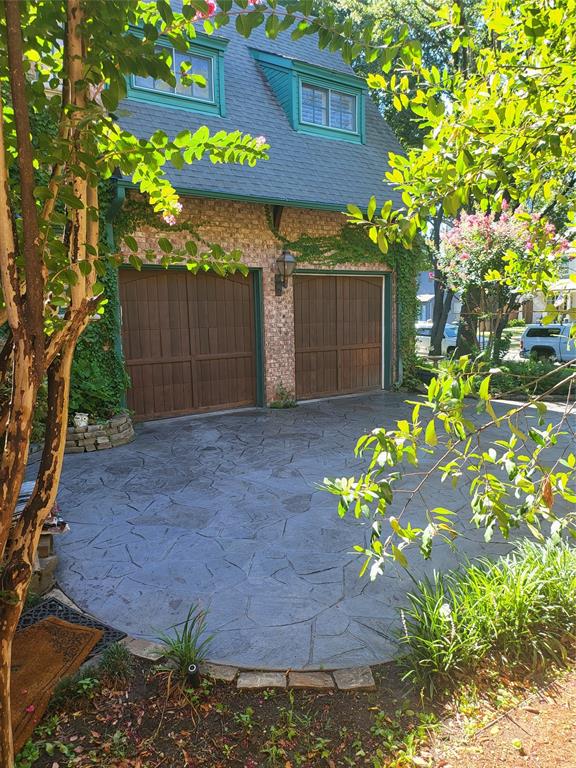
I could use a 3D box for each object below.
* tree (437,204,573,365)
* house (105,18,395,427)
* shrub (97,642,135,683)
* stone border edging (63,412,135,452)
[{"bbox_3d":[5.490,-2.420,13.500,3.200,4.200,3.100,-6,9,-34],"label":"tree"},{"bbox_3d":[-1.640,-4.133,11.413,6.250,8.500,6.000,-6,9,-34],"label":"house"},{"bbox_3d":[-0.755,1.221,2.339,0.165,0.150,0.165,-6,9,-34],"label":"shrub"},{"bbox_3d":[-2.554,0.593,6.825,1.200,0.340,1.050,-6,9,-34],"label":"stone border edging"}]

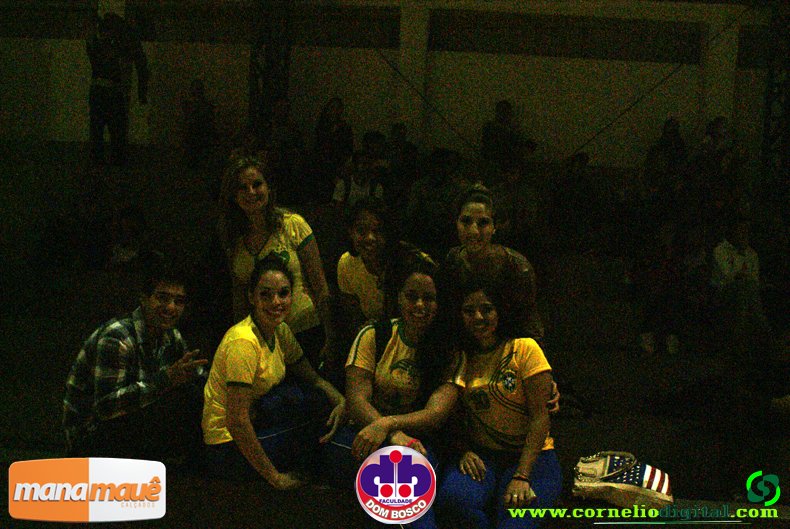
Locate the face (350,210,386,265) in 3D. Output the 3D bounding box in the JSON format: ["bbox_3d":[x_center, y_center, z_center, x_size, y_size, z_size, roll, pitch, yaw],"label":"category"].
[{"bbox_3d":[-0.110,-0.112,3.280,0.148,0.218,0.165,3,1,-15],"label":"face"}]

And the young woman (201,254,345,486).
[{"bbox_3d":[-0.440,0.385,2.850,0.500,0.840,0.620,2,2,-41],"label":"young woman"}]

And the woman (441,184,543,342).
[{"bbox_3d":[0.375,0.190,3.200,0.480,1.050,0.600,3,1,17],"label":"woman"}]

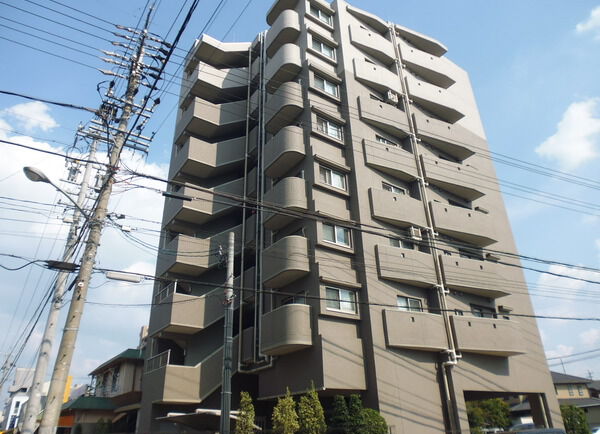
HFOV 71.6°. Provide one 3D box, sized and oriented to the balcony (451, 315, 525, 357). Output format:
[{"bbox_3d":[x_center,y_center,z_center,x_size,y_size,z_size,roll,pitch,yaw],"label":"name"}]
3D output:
[{"bbox_3d":[8.417,5.379,18.746,4.273,1.400,0.979,13,-31,-27],"label":"balcony"}]

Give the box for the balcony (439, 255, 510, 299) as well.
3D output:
[{"bbox_3d":[8.341,2.881,20.009,4.273,1.400,0.979,13,-31,-27],"label":"balcony"}]

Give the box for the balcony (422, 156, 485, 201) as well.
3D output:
[{"bbox_3d":[8.214,-2.130,22.404,4.277,1.372,0.910,15,-32,-30],"label":"balcony"}]

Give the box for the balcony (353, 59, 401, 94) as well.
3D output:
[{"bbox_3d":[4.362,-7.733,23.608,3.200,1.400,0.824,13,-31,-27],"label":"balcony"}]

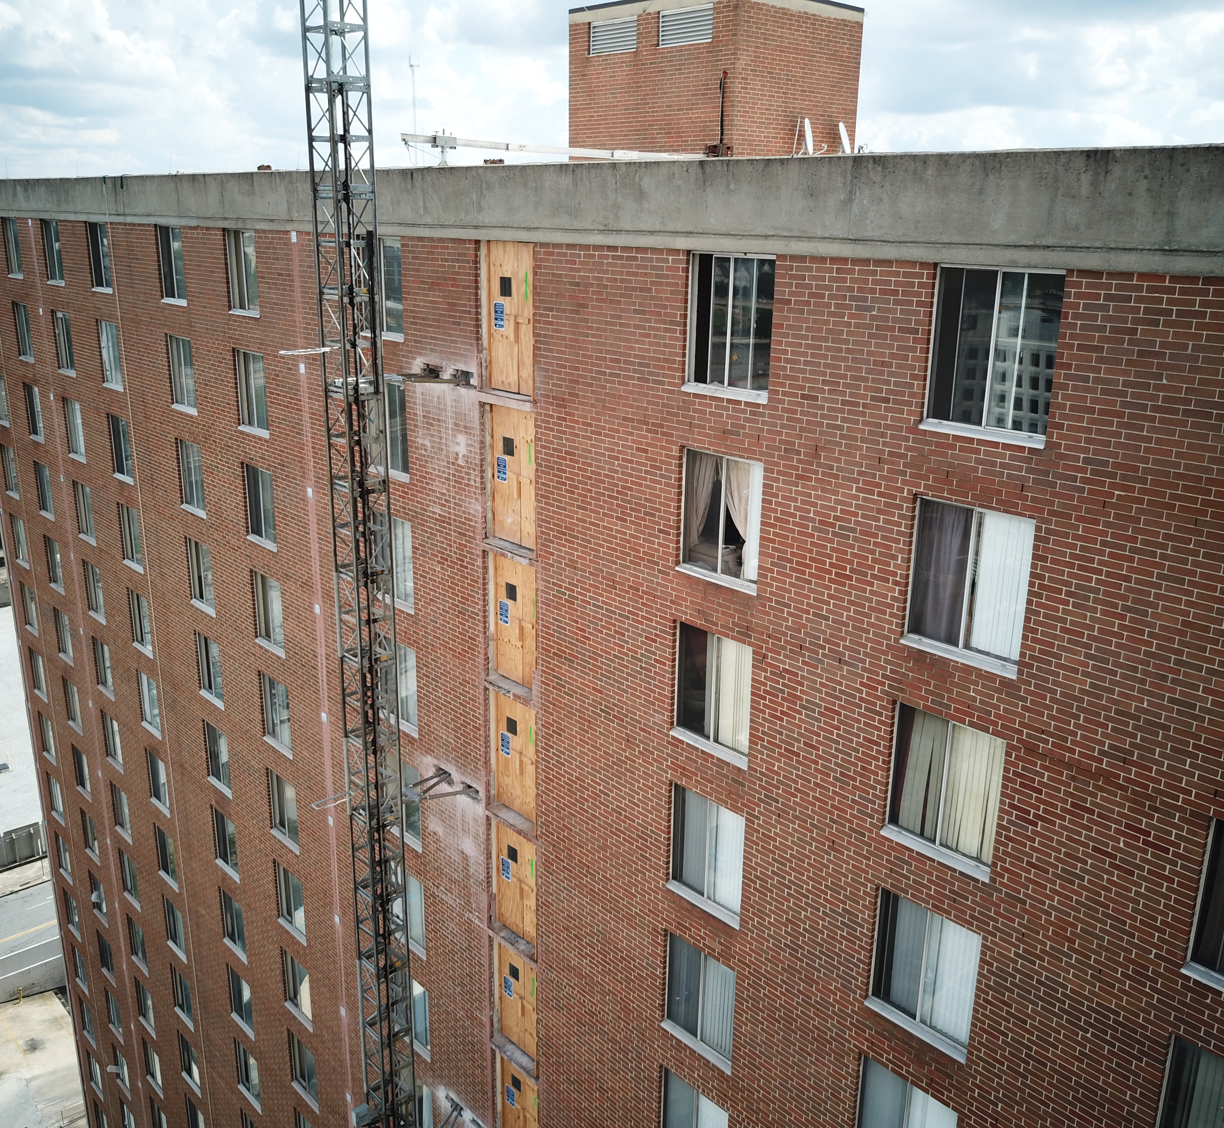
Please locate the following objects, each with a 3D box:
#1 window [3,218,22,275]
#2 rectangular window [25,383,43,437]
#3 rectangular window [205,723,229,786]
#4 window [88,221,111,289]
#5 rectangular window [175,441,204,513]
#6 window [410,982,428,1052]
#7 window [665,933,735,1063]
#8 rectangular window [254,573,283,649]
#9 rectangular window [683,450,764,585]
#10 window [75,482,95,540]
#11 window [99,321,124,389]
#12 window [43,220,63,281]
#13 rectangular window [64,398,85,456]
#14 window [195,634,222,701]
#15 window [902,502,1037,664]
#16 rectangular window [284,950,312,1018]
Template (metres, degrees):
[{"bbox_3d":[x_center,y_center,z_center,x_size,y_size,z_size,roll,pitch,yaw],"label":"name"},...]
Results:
[{"bbox_3d":[-18.581,-9.890,35.199,0.120,1.652,1.437,-14,23,-41],"label":"window"},{"bbox_3d":[-19.053,-5.051,37.441,0.120,1.741,1.506,-14,23,-41],"label":"rectangular window"},{"bbox_3d":[-10.794,5.335,31.216,0.120,1.741,1.506,-14,23,-41],"label":"rectangular window"},{"bbox_3d":[-13.810,-8.344,30.564,0.130,1.733,1.500,-15,23,-41],"label":"window"},{"bbox_3d":[-10.469,-2.217,28.324,0.100,1.690,1.460,-15,23,-41],"label":"rectangular window"},{"bbox_3d":[-4.478,9.976,25.473,0.130,1.758,1.500,-15,23,-41],"label":"window"},{"bbox_3d":[1.399,6.734,17.657,0.100,1.690,1.460,-15,23,-41],"label":"window"},{"bbox_3d":[-8.144,1.134,26.995,0.130,1.758,1.500,-15,23,-41],"label":"rectangular window"},{"bbox_3d":[1.506,-0.672,15.395,0.100,1.690,1.460,-15,23,-41],"label":"rectangular window"},{"bbox_3d":[-16.502,-1.657,35.572,0.120,1.741,1.506,-14,23,-41],"label":"window"},{"bbox_3d":[-13.581,-5.737,30.781,0.100,1.690,1.460,-15,23,-41],"label":"window"},{"bbox_3d":[-16.035,-9.010,32.575,0.100,1.690,1.460,-15,23,-41],"label":"window"},{"bbox_3d":[-16.142,-4.111,34.139,0.120,1.683,1.437,-14,23,-41],"label":"rectangular window"},{"bbox_3d":[-10.745,2.812,30.434,0.120,1.741,1.506,-14,23,-41],"label":"window"},{"bbox_3d":[4.138,0.180,13.058,0.120,1.741,1.506,-14,23,-41],"label":"window"},{"bbox_3d":[-8.170,11.071,29.600,0.100,1.690,1.460,-15,23,-41],"label":"rectangular window"}]

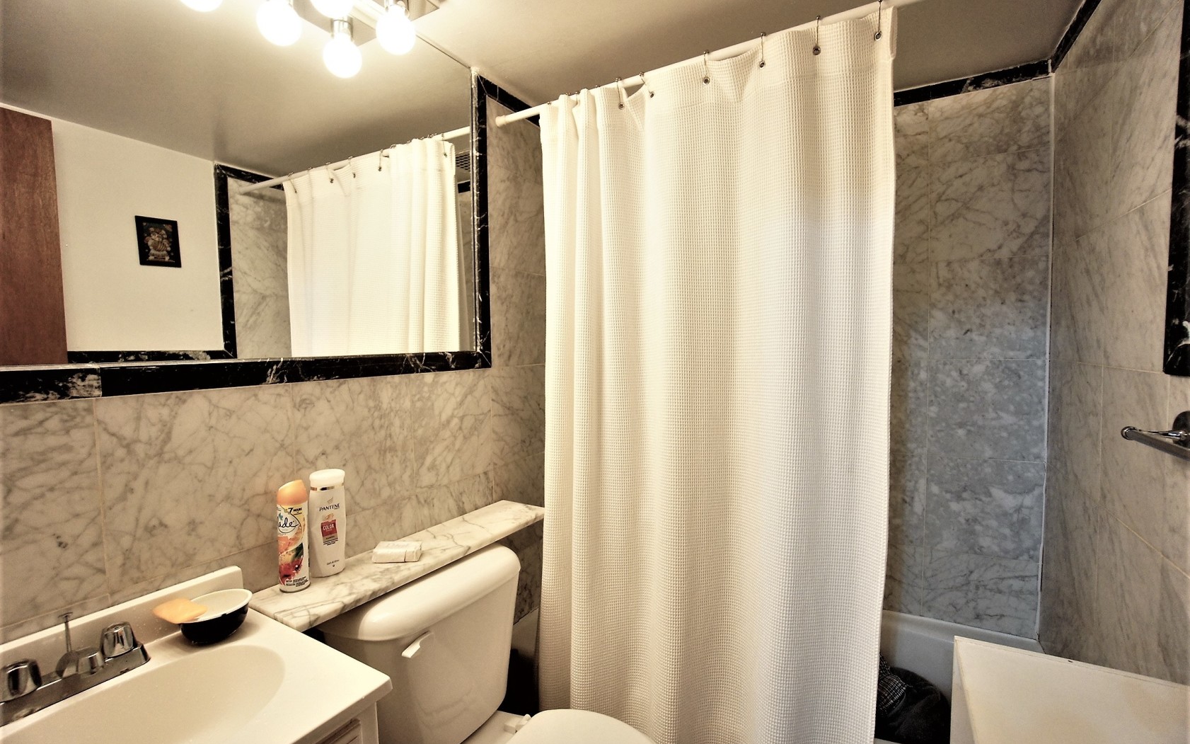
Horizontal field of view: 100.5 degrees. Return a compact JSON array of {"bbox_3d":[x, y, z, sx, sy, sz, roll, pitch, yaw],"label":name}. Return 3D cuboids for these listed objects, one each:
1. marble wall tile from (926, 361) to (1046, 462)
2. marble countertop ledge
[{"bbox_3d":[1.207,0.117,1.539,0.303,0.305,0.012,1,3,31],"label":"marble wall tile"},{"bbox_3d":[-0.400,0.429,1.210,0.185,0.021,0.714,1,3,30],"label":"marble countertop ledge"}]

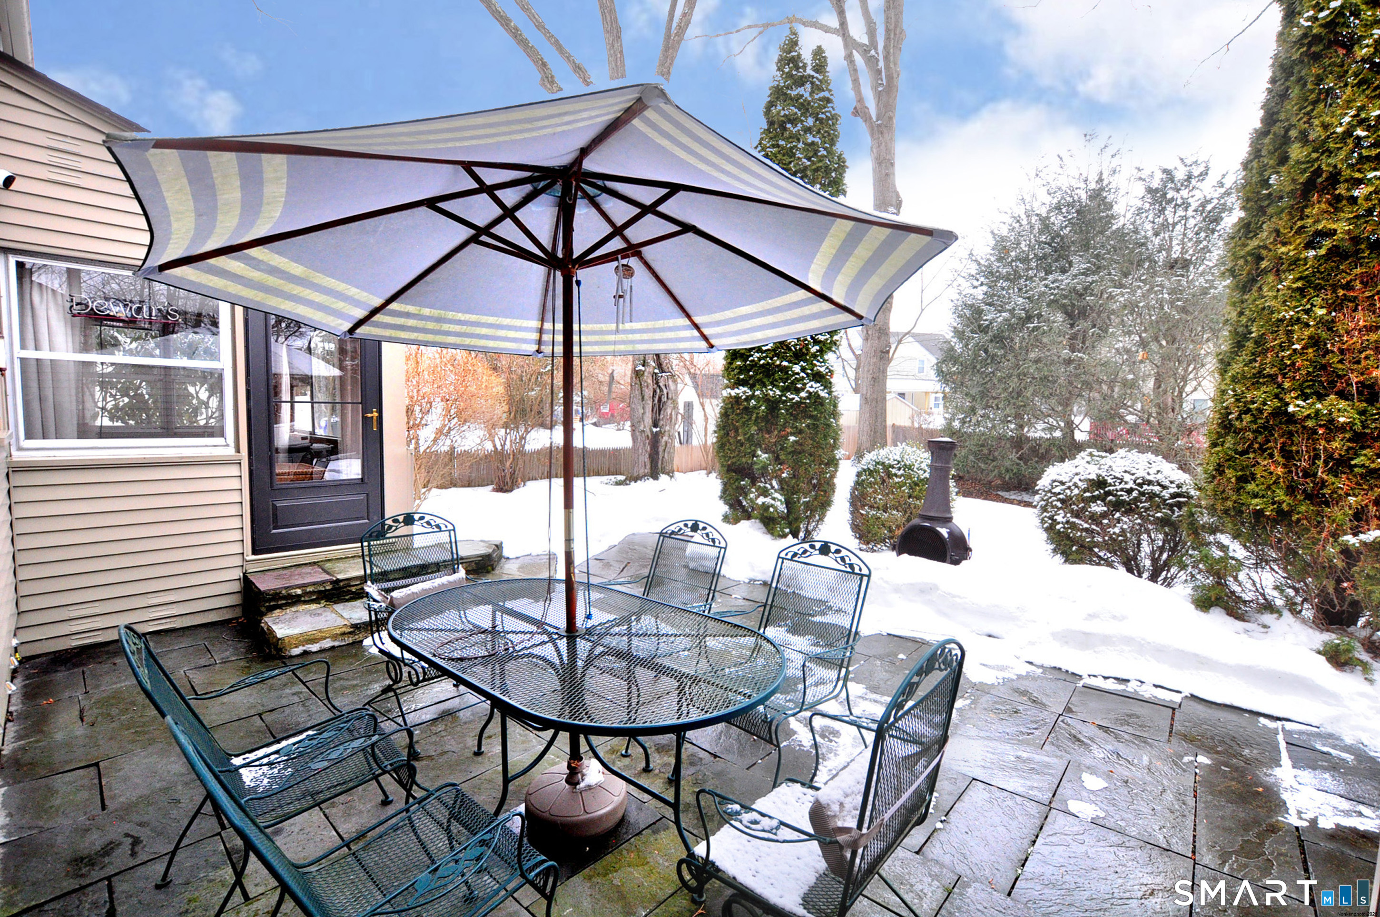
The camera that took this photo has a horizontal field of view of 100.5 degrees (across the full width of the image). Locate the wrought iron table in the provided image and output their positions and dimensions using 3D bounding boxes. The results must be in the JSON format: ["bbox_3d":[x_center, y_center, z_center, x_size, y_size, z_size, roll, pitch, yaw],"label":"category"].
[{"bbox_3d":[-0.485,1.046,2.342,1.920,0.725,1.050,2,3,42],"label":"wrought iron table"}]

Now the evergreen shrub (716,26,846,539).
[{"bbox_3d":[1.147,-2.152,7.228,1.600,6.550,1.550,0,2,0],"label":"evergreen shrub"}]

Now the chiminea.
[{"bbox_3d":[2.246,0.512,5.322,0.650,1.410,0.600,1,3,37],"label":"chiminea"}]

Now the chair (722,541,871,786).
[{"bbox_3d":[0.407,0.904,2.551,0.760,0.985,0.600,-2,3,-44],"label":"chair"}]

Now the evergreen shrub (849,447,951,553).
[{"bbox_3d":[2.351,0.484,6.522,1.100,1.320,1.100,0,2,0],"label":"evergreen shrub"}]

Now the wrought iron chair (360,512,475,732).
[{"bbox_3d":[-1.405,0.862,3.161,0.800,1.045,0.600,2,3,43],"label":"wrought iron chair"}]

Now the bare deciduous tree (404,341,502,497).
[{"bbox_3d":[-4.999,-0.665,11.283,2.800,3.450,2.700,0,2,0],"label":"bare deciduous tree"}]

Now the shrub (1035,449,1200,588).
[{"bbox_3d":[3.714,0.548,5.074,1.220,1.280,1.200,0,2,0],"label":"shrub"}]

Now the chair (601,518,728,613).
[{"bbox_3d":[-0.221,0.879,3.124,0.600,1.000,0.760,2,3,45],"label":"chair"}]

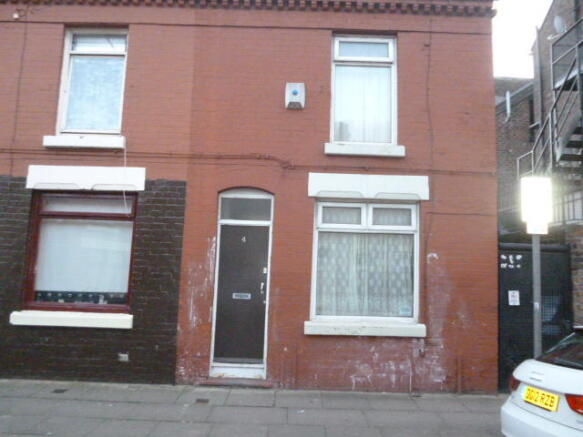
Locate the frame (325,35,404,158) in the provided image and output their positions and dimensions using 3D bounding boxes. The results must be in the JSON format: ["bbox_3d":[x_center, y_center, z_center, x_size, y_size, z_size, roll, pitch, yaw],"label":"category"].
[{"bbox_3d":[1.070,-1.782,6.768,1.134,1.773,0.200,2,-6,1],"label":"frame"}]

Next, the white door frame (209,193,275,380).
[{"bbox_3d":[-0.675,0.876,6.581,0.787,2.647,0.160,2,-6,1],"label":"white door frame"}]

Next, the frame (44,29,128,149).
[{"bbox_3d":[-2.926,-1.900,6.812,1.169,1.783,0.200,2,-6,1],"label":"frame"}]

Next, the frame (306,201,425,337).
[{"bbox_3d":[1.040,0.685,6.526,1.660,1.841,0.200,2,-6,1],"label":"frame"}]

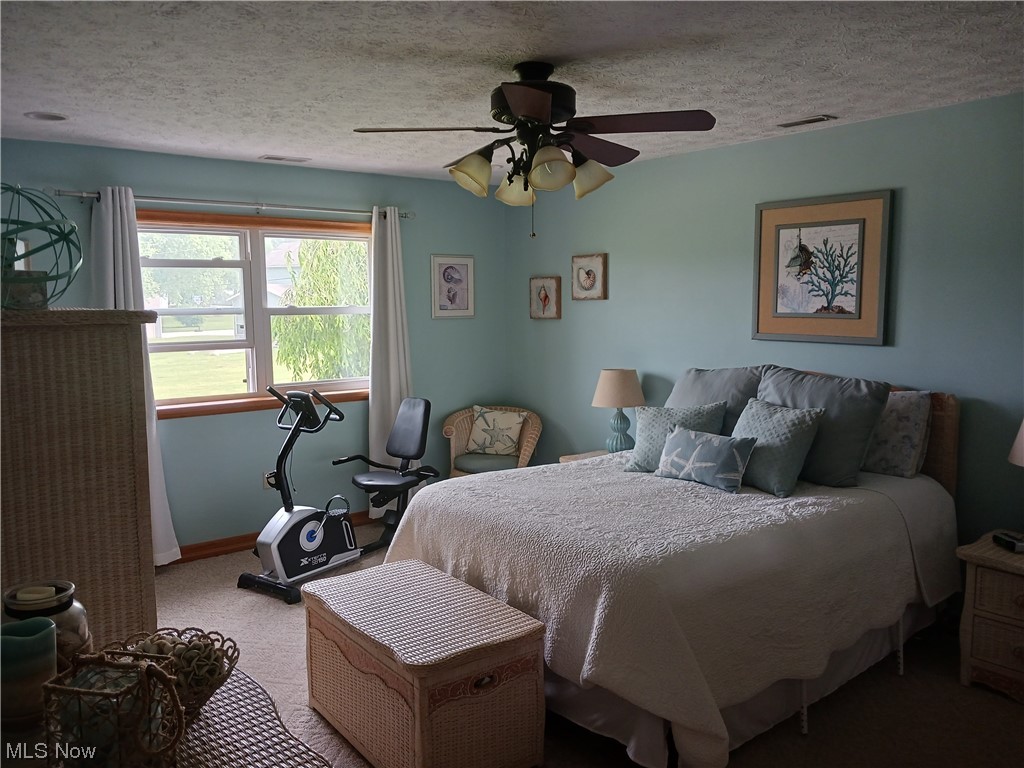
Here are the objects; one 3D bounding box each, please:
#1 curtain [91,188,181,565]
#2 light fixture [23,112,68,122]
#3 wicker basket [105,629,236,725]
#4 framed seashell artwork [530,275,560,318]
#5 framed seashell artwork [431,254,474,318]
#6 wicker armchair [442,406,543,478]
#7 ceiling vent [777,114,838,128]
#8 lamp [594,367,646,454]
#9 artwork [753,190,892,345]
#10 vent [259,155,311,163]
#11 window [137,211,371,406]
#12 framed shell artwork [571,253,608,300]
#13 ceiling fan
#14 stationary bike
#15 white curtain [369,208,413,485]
[{"bbox_3d":[-2.134,-0.010,4.516,0.400,2.130,0.120,-5,8,-37],"label":"curtain"},{"bbox_3d":[-2.138,-1.222,3.663,0.190,0.025,0.190,-5,8,-37],"label":"light fixture"},{"bbox_3d":[-0.691,0.613,1.643,0.255,0.125,0.255,-5,8,-37],"label":"wicker basket"},{"bbox_3d":[0.239,-0.618,5.755,0.040,0.297,0.300,-5,8,-37],"label":"framed seashell artwork"},{"bbox_3d":[-0.413,-0.697,5.757,0.365,0.453,0.025,-5,8,-37],"label":"framed seashell artwork"},{"bbox_3d":[-0.117,0.597,5.516,0.700,0.820,0.660,3,7,26],"label":"wicker armchair"},{"bbox_3d":[1.417,-1.255,3.844,0.115,0.020,0.280,-5,8,-37],"label":"ceiling vent"},{"bbox_3d":[0.670,0.192,4.951,0.330,0.560,0.330,0,6,0],"label":"lamp"},{"bbox_3d":[1.546,-0.573,4.056,0.035,0.725,0.742,-5,8,-37],"label":"artwork"},{"bbox_3d":[-1.366,-1.347,4.815,0.290,0.020,0.135,-5,8,-37],"label":"vent"},{"bbox_3d":[-1.566,-0.431,5.015,1.700,1.215,0.120,-5,8,-37],"label":"window"},{"bbox_3d":[0.525,-0.717,5.382,0.045,0.301,0.301,-5,8,-37],"label":"framed shell artwork"},{"bbox_3d":[0.081,-0.912,2.902,1.320,0.480,1.270,0,7,4],"label":"ceiling fan"},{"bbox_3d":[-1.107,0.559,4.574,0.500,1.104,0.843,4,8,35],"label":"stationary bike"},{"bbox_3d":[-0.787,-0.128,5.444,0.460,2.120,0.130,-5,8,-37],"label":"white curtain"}]

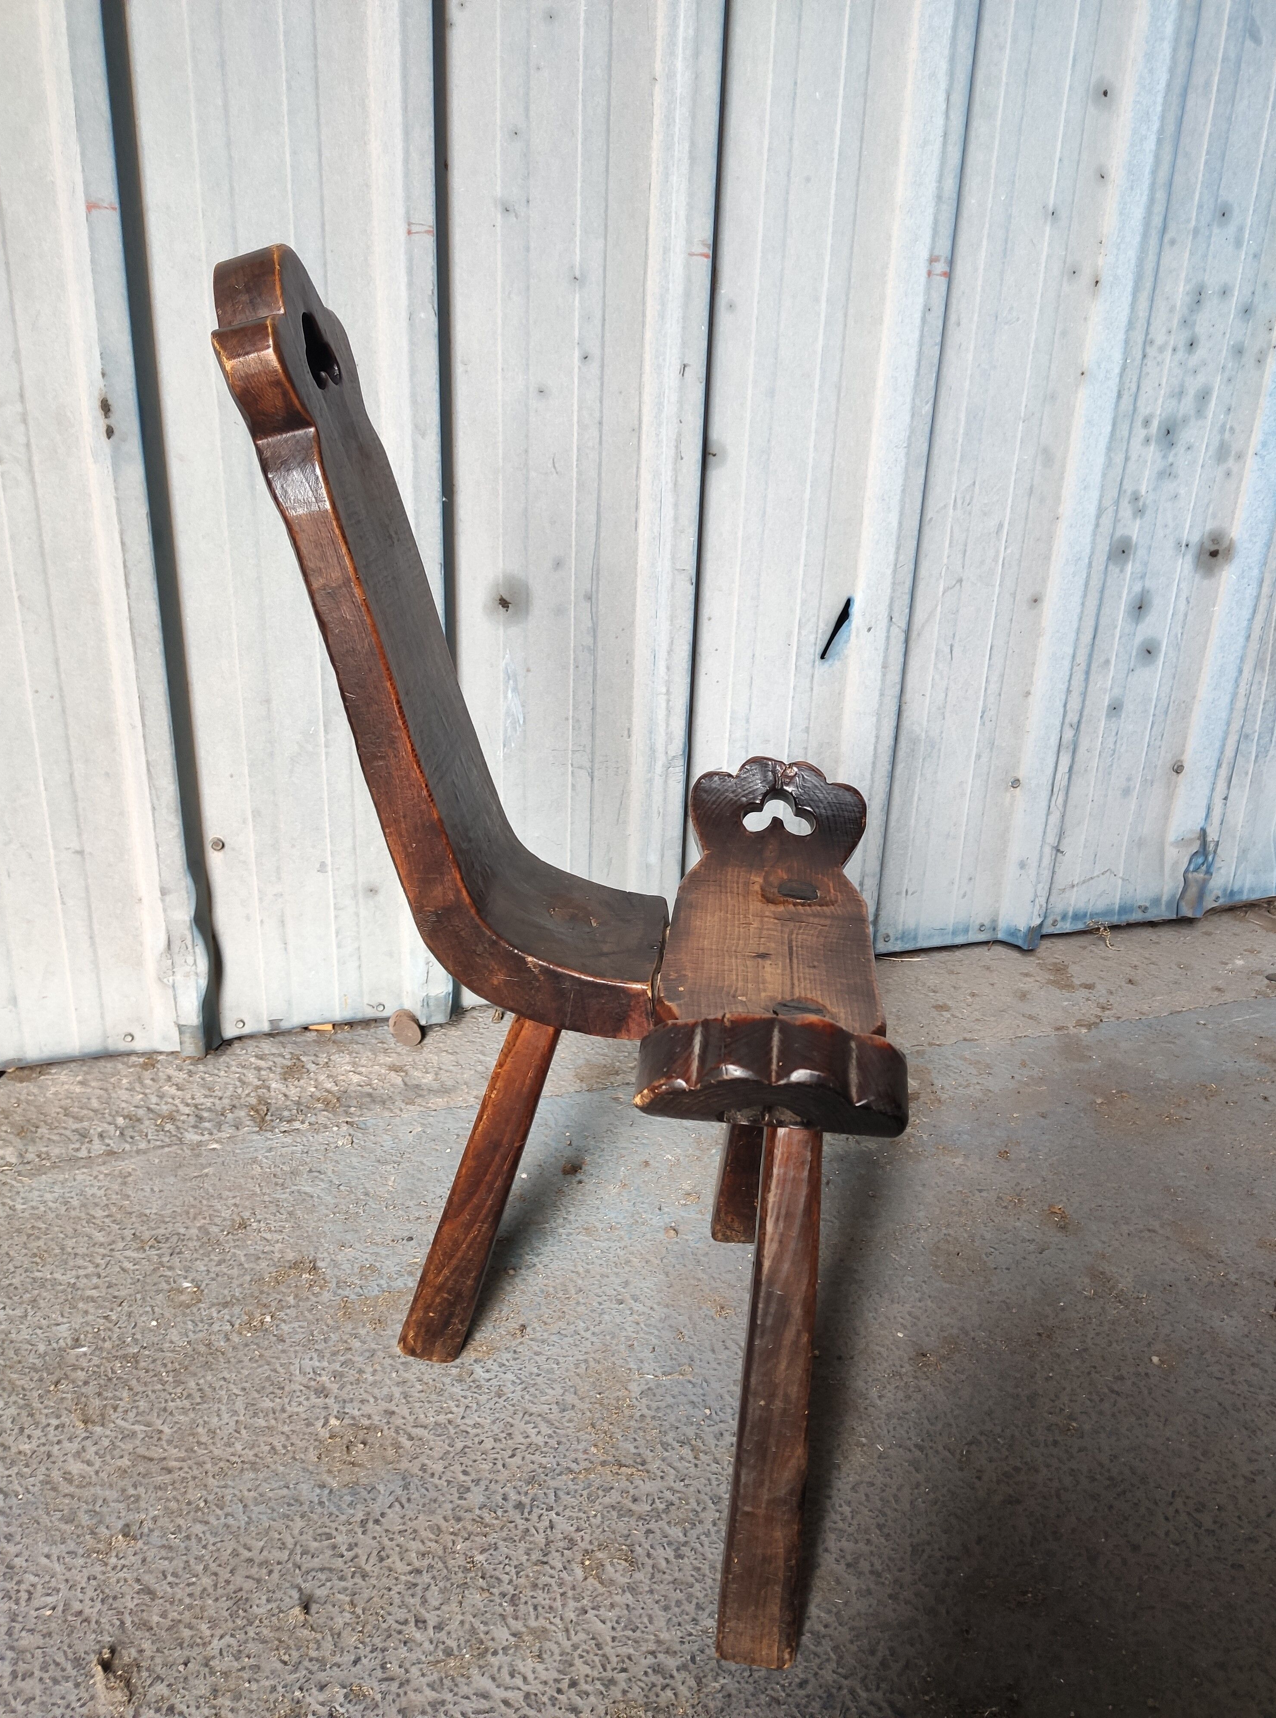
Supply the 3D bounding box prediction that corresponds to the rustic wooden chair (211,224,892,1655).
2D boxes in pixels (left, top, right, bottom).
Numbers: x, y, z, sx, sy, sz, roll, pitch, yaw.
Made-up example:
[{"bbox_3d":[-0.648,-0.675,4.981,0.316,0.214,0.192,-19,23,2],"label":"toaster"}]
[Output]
[{"bbox_3d":[-0.048,0.037,0.876,0.428,0.815,0.490,4,22,5],"label":"rustic wooden chair"}]

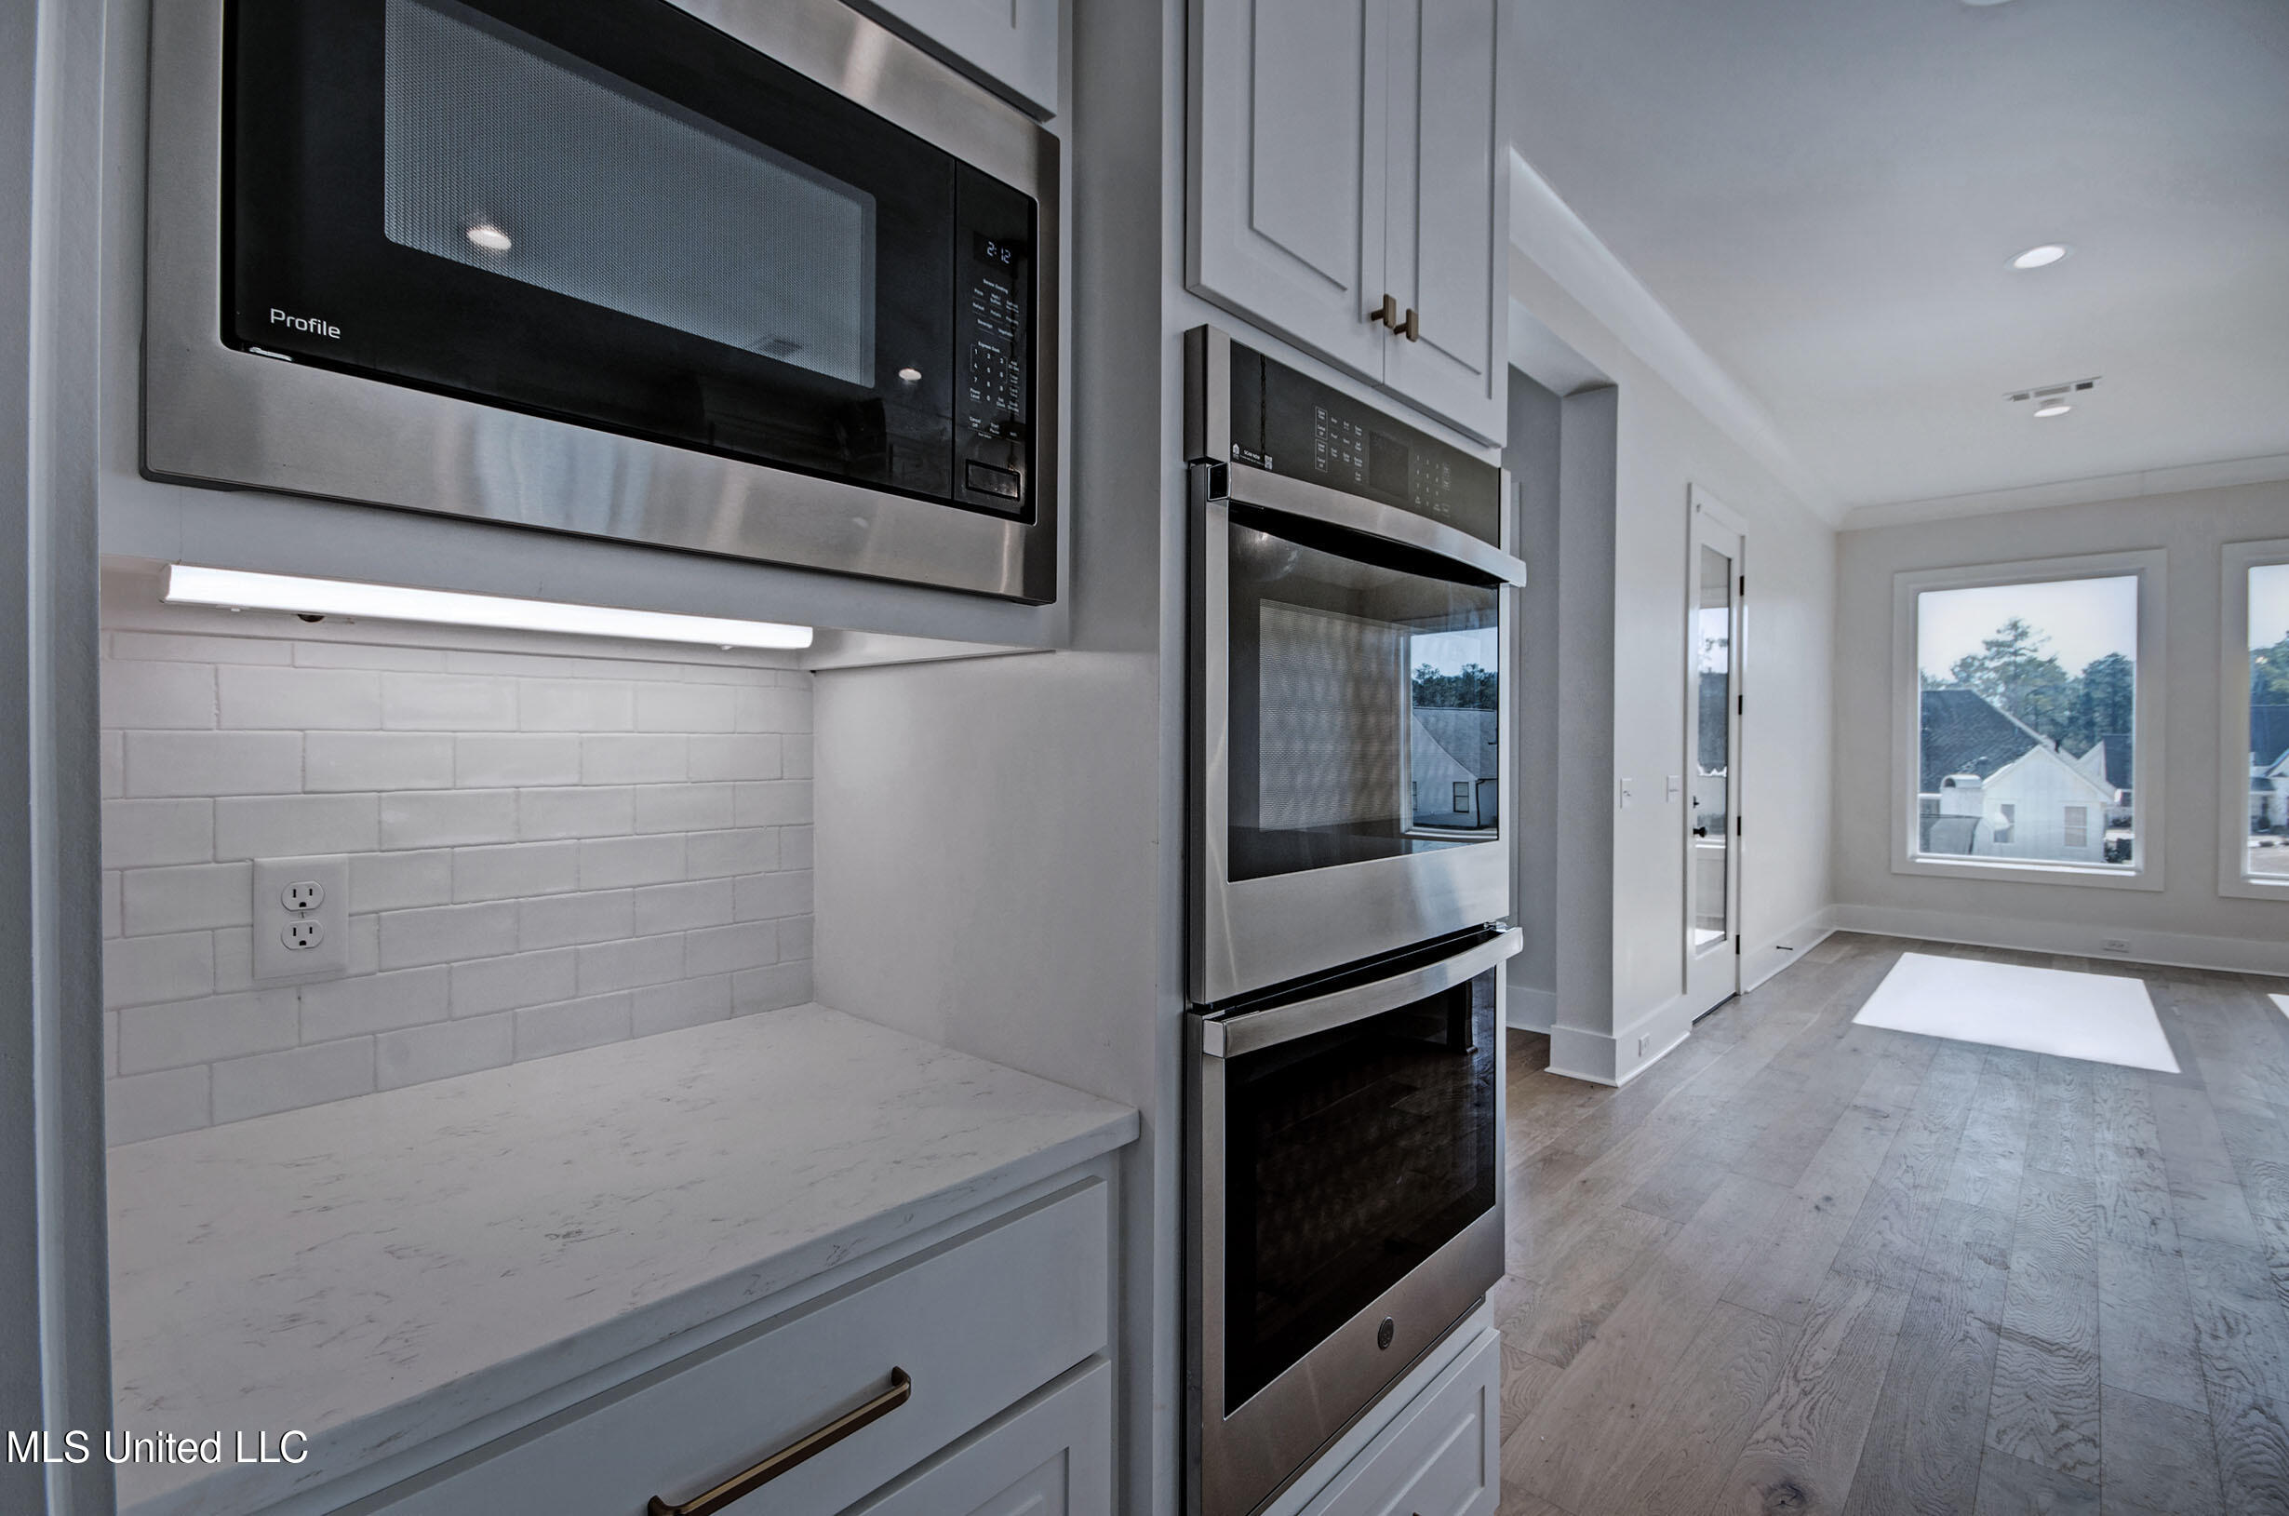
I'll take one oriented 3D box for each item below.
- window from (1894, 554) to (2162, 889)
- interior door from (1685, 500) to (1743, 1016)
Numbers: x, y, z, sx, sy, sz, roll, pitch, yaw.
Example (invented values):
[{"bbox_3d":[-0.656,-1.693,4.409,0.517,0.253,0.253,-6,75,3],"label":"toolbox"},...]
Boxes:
[{"bbox_3d":[5.853,-0.237,6.364,1.322,2.122,0.100,1,1,45],"label":"window"},{"bbox_3d":[2.880,0.051,4.809,0.060,2.450,0.838,1,1,45],"label":"interior door"}]

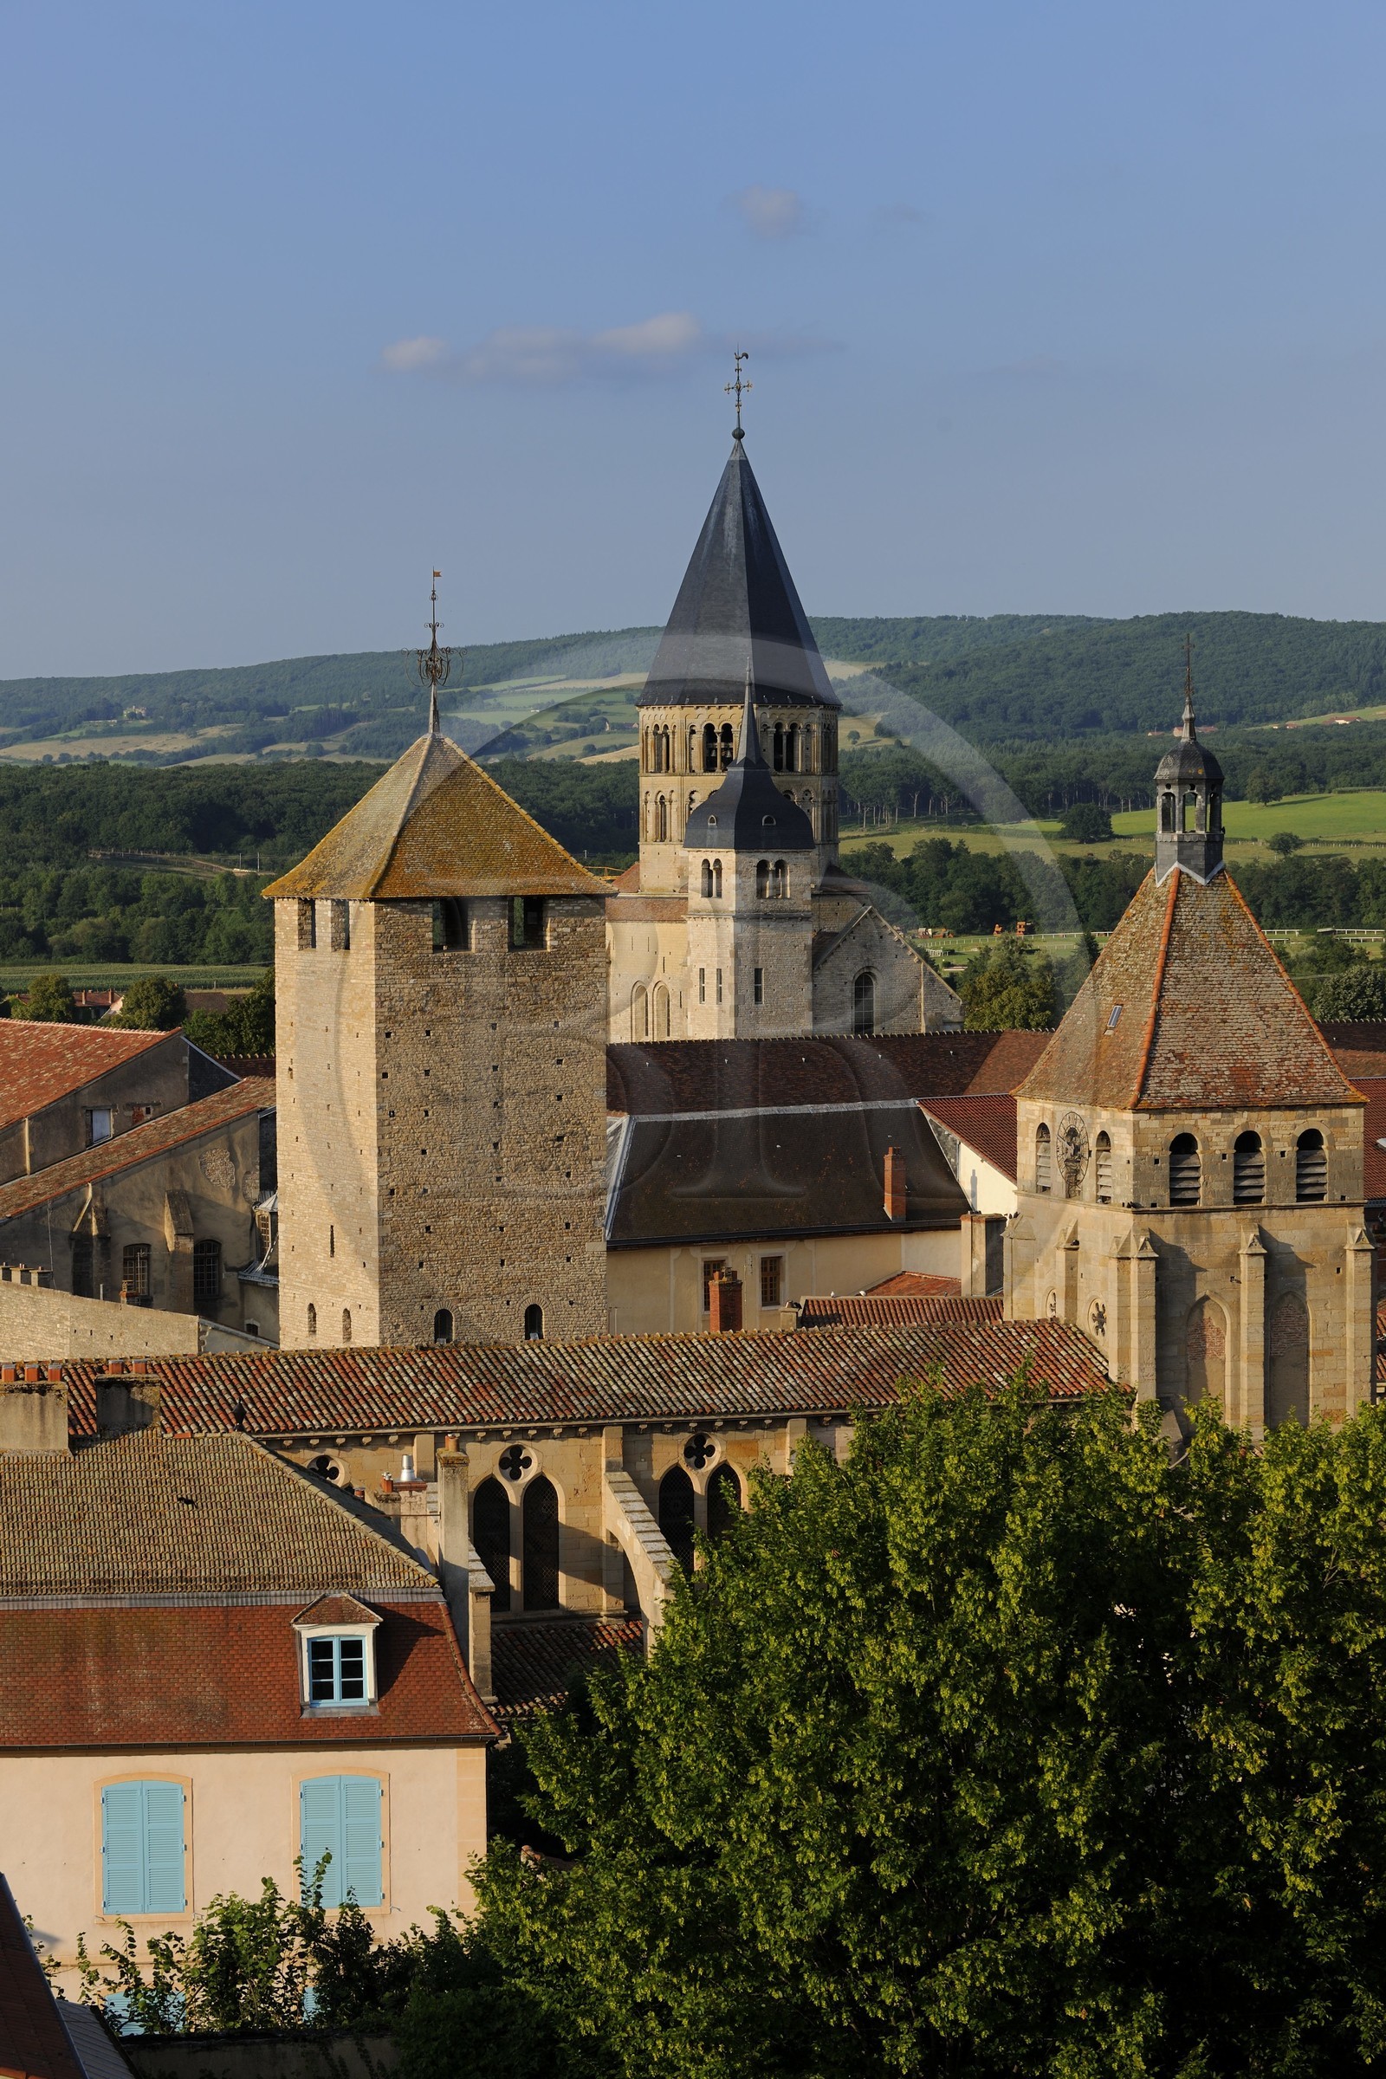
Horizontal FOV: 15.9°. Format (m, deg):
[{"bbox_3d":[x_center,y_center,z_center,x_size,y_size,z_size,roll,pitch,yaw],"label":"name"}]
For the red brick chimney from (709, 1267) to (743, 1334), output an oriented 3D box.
[{"bbox_3d":[1.147,8.930,167.000,0.850,2.600,0.850,-1,3,-24],"label":"red brick chimney"}]

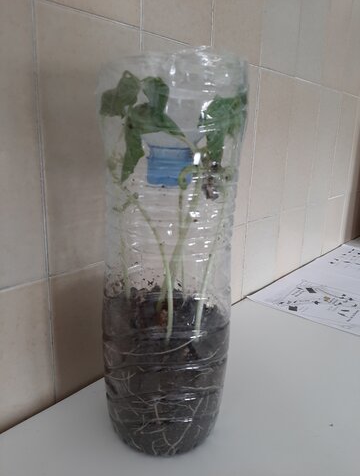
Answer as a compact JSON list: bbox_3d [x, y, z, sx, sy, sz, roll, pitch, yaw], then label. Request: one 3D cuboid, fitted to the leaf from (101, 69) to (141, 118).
[{"bbox_3d":[-0.037,-0.090,0.225,0.025,0.027,0.016,2,15,0],"label":"leaf"}]

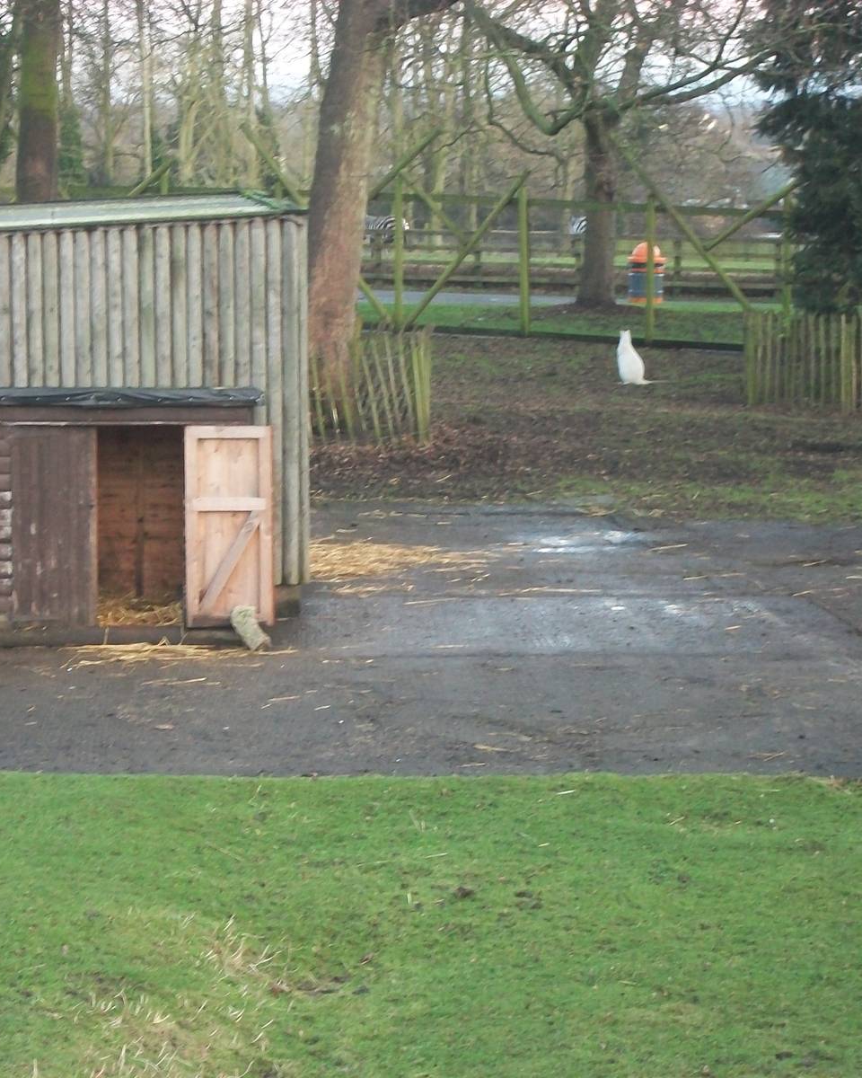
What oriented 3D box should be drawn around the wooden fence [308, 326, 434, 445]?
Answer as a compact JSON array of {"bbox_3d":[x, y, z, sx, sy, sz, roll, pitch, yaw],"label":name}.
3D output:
[{"bbox_3d":[-0.980,-1.670,43.000,1.800,1.130,1.600,0,7,3],"label":"wooden fence"}]

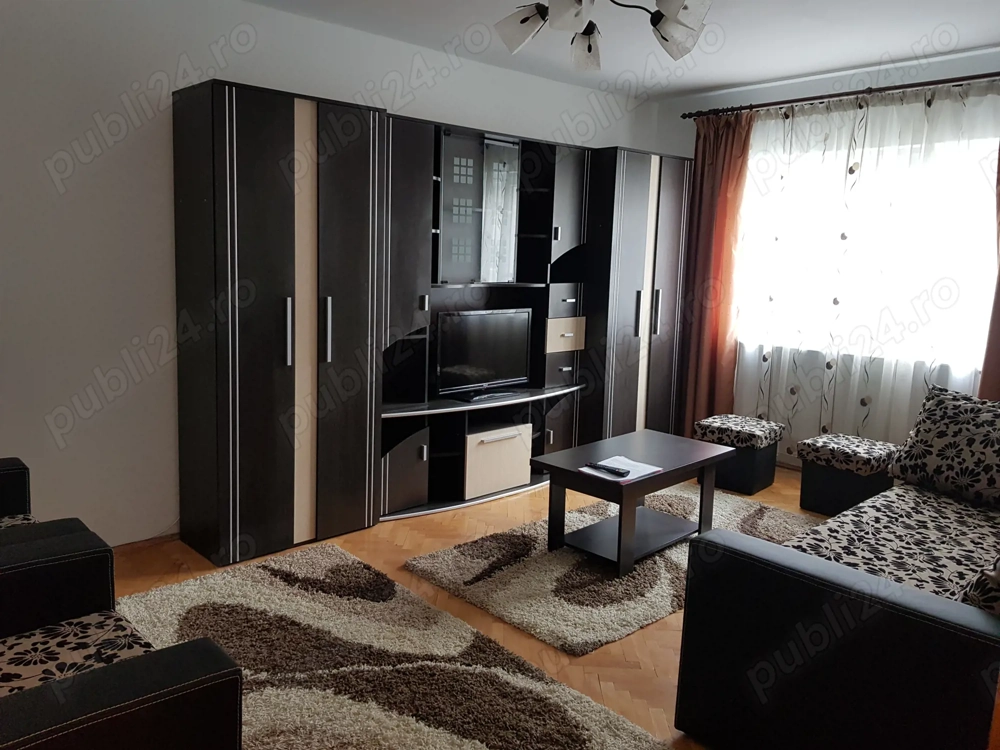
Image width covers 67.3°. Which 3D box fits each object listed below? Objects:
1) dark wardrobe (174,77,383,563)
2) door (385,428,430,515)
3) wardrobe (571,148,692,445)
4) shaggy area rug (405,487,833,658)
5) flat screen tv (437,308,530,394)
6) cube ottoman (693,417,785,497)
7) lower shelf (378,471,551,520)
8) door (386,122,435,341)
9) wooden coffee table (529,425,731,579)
[{"bbox_3d":[-1.019,-0.227,3.539,0.820,2.032,0.443,-6,13,-41],"label":"dark wardrobe"},{"bbox_3d":[-0.500,0.498,3.921,0.338,0.427,0.027,-6,13,-43],"label":"door"},{"bbox_3d":[0.845,-0.434,5.198,0.820,2.032,0.443,-6,13,-41],"label":"wardrobe"},{"bbox_3d":[0.707,0.833,3.703,2.102,0.035,1.022,-7,13,-43],"label":"shaggy area rug"},{"bbox_3d":[-0.083,-0.116,4.260,0.694,0.498,0.186,-6,13,-41],"label":"flat screen tv"},{"bbox_3d":[1.531,0.503,4.785,0.393,0.380,0.393,11,13,40],"label":"cube ottoman"},{"bbox_3d":[-0.152,0.656,4.434,1.550,0.022,0.439,-6,13,-43],"label":"lower shelf"},{"bbox_3d":[-0.485,-0.701,3.795,0.362,1.108,0.050,-6,13,-41],"label":"door"},{"bbox_3d":[0.681,0.604,3.782,0.526,0.423,1.008,11,13,42],"label":"wooden coffee table"}]

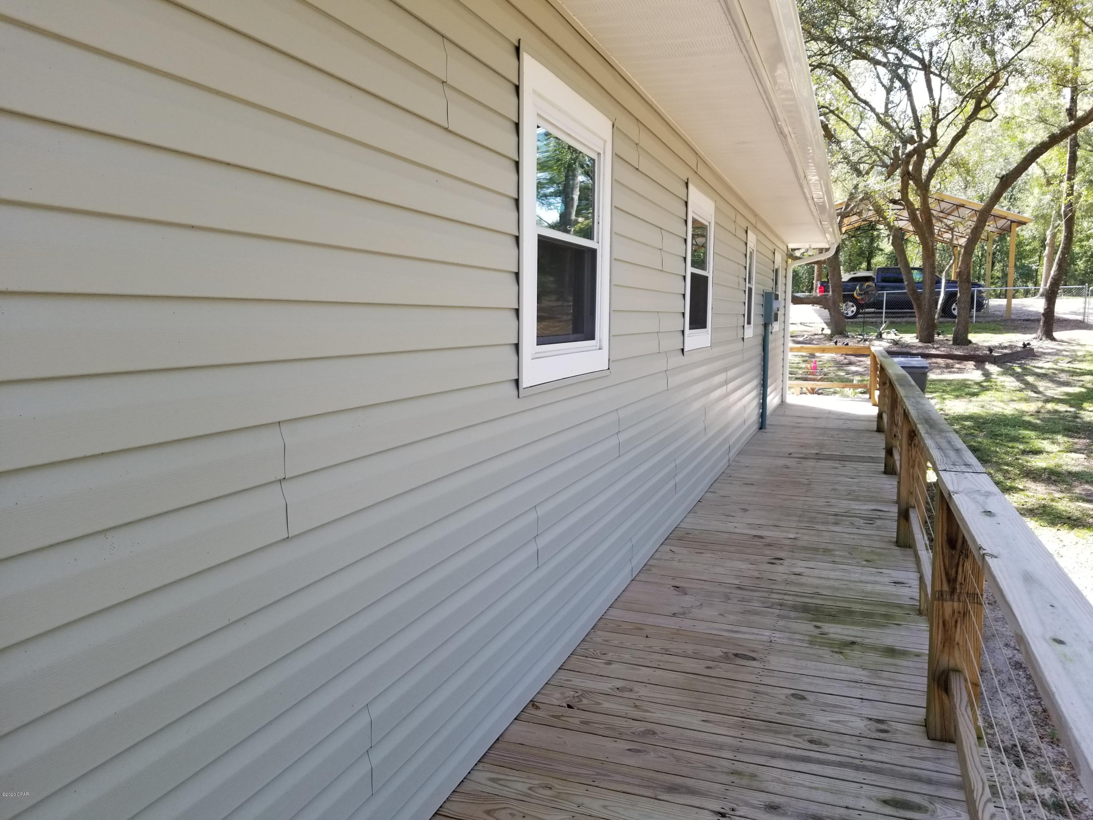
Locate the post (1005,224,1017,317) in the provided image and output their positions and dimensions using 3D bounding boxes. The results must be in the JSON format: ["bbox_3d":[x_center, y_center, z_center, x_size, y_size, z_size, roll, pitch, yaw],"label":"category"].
[{"bbox_3d":[16.220,-4.846,28.682,0.145,3.274,0.145,3,7,20],"label":"post"}]

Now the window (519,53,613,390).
[{"bbox_3d":[0.072,-0.663,3.151,0.080,1.070,1.018,3,7,20],"label":"window"}]

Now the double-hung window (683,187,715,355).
[{"bbox_3d":[1.046,-0.961,5.734,0.080,1.070,1.010,3,7,20],"label":"double-hung window"}]

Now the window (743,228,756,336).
[{"bbox_3d":[2.059,-1.274,8.417,0.080,1.069,0.733,3,7,20],"label":"window"}]

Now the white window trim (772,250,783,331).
[{"bbox_3d":[3.132,-1.610,11.260,0.080,1.072,0.943,3,7,20],"label":"white window trim"}]

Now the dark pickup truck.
[{"bbox_3d":[13.692,-4.511,31.821,5.930,1.970,2.050,3,7,20],"label":"dark pickup truck"}]

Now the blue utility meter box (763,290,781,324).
[{"bbox_3d":[2.662,-1.204,9.688,0.175,0.380,0.260,3,7,20],"label":"blue utility meter box"}]

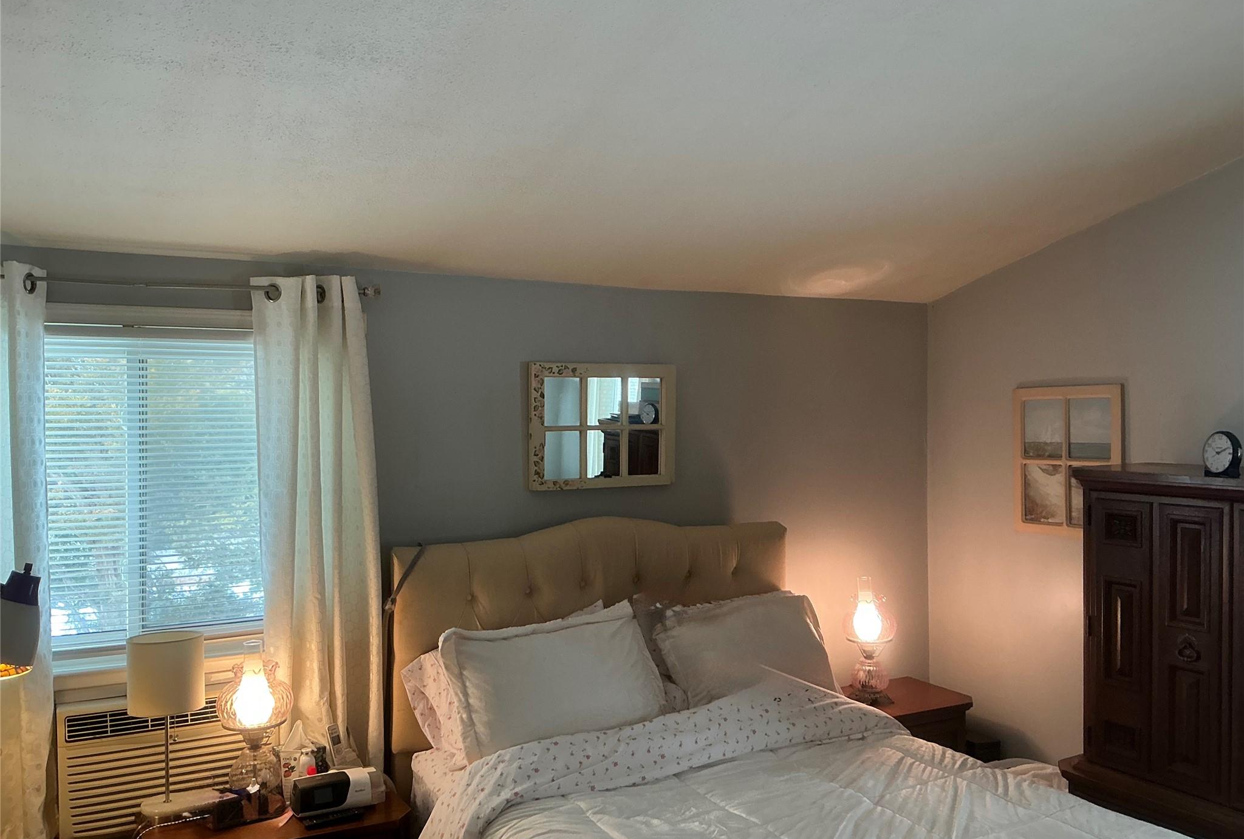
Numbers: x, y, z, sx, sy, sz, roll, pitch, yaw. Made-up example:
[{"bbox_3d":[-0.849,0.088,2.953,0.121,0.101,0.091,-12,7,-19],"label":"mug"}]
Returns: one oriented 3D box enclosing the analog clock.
[{"bbox_3d":[1.589,0.094,2.660,0.058,0.124,0.108,0,0,-8],"label":"analog clock"}]

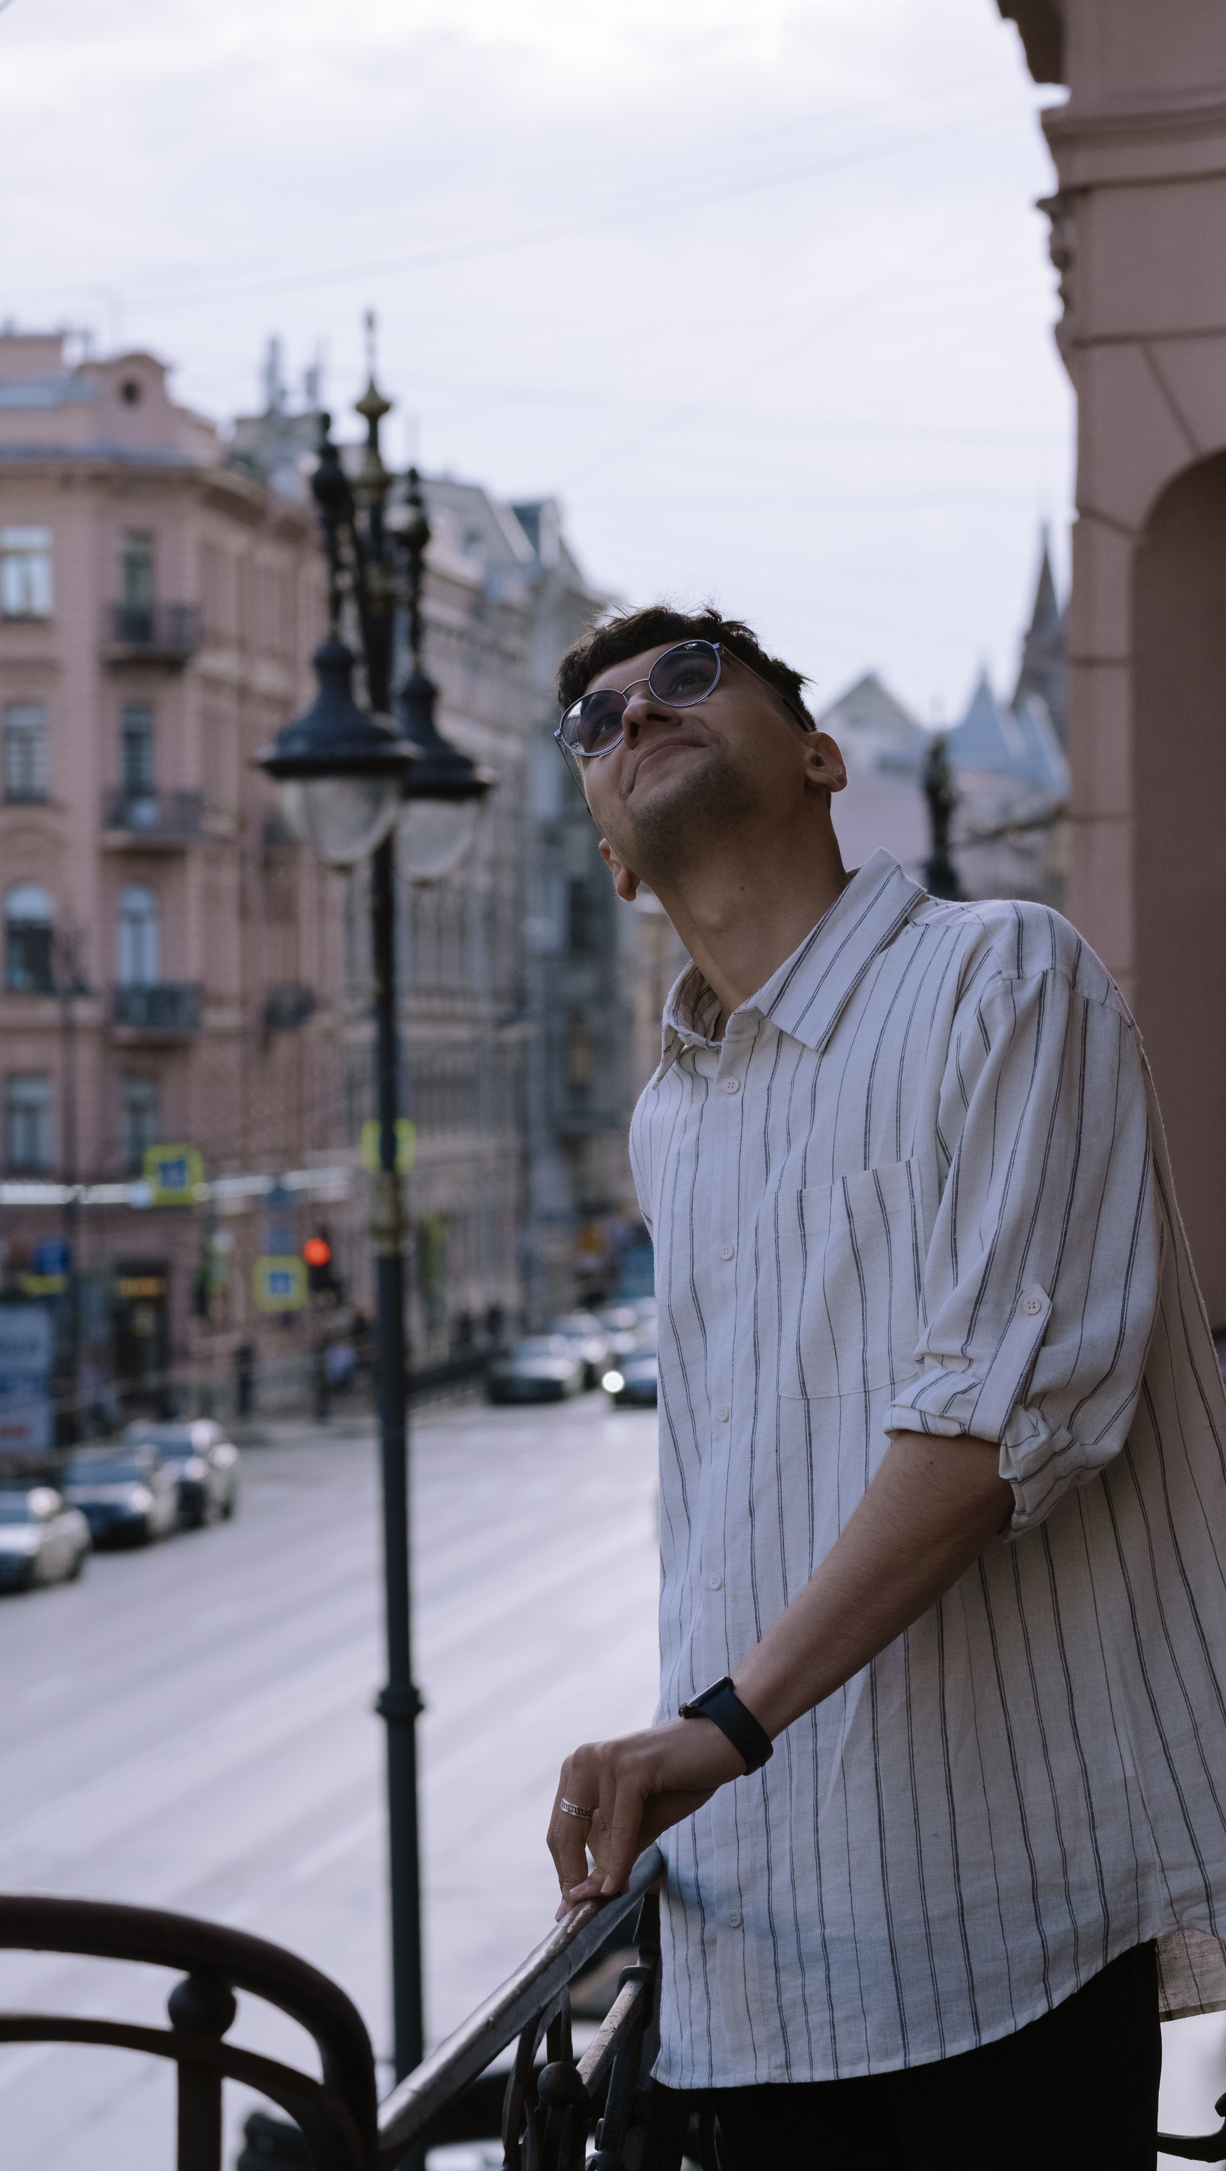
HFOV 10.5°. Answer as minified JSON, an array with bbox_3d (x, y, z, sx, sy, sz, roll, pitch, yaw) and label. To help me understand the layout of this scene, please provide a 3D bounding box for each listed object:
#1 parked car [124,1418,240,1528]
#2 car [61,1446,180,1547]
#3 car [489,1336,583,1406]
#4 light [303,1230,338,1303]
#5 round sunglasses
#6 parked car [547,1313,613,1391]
[{"bbox_3d":[-8.290,7.367,127.175,1.820,1.620,4.500,0,0,5],"label":"parked car"},{"bbox_3d":[-8.977,7.435,122.574,1.800,1.520,4.500,0,0,5],"label":"car"},{"bbox_3d":[-1.880,7.261,172.466,1.800,1.470,4.500,0,0,5],"label":"car"},{"bbox_3d":[-6.613,4.148,153.000,0.500,1.350,0.400,0,0,12],"label":"light"},{"bbox_3d":[0.055,-0.226,4.718,0.140,0.140,0.050,-28,36,14],"label":"round sunglasses"},{"bbox_3d":[-1.115,7.176,177.234,1.800,1.600,4.500,0,0,5],"label":"parked car"}]

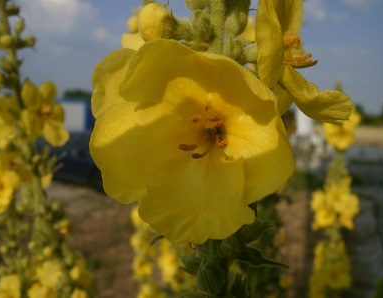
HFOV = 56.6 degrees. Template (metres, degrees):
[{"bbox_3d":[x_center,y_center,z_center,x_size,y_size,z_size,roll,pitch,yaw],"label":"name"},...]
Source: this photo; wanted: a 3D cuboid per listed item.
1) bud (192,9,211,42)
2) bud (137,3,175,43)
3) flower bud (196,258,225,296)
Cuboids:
[{"bbox_3d":[0.003,-0.037,0.106,0.007,0.011,0.006,0,-4,0],"label":"bud"},{"bbox_3d":[-0.009,-0.034,0.097,0.011,0.011,0.010,0,-4,0],"label":"bud"},{"bbox_3d":[0.005,0.038,0.105,0.009,0.011,0.009,0,-4,0],"label":"flower bud"}]

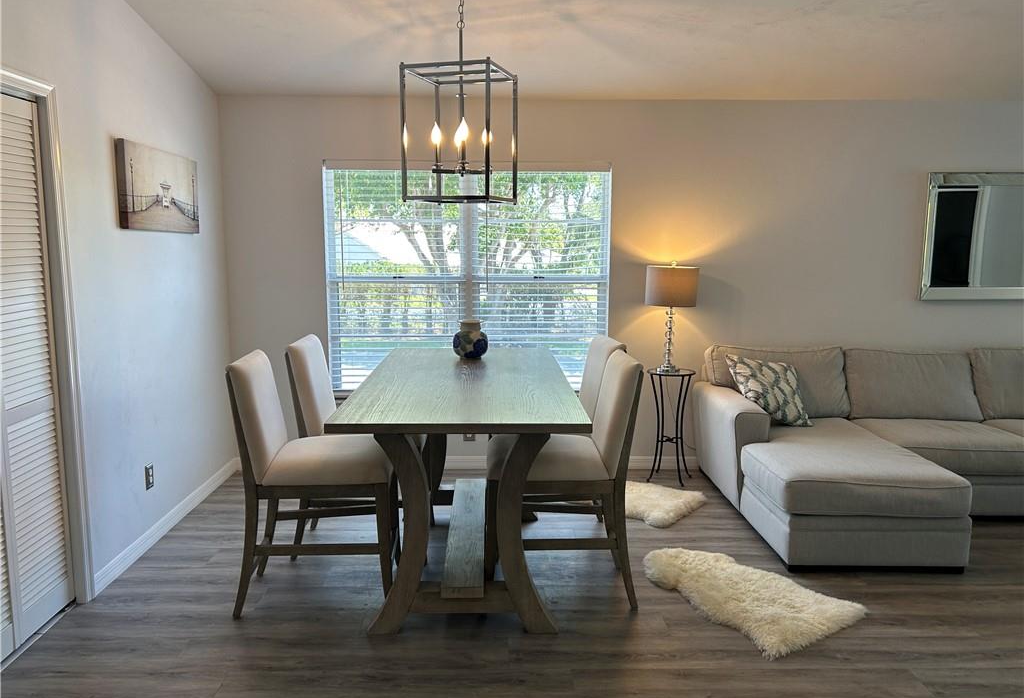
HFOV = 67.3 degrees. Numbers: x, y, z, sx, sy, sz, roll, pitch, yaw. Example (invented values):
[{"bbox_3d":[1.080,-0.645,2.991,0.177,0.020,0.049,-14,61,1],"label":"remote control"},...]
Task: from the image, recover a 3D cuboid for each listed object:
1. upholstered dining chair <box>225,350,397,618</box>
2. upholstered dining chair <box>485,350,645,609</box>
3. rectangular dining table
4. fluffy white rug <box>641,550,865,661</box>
[{"bbox_3d":[-0.806,0.552,3.288,0.650,1.045,0.480,0,8,-2],"label":"upholstered dining chair"},{"bbox_3d":[0.202,0.546,3.345,0.650,1.045,0.480,0,8,-2],"label":"upholstered dining chair"},{"bbox_3d":[-0.211,0.578,3.600,0.905,0.912,1.910,0,8,-2],"label":"rectangular dining table"},{"bbox_3d":[0.929,1.048,3.328,0.630,0.056,0.930,-6,9,-36],"label":"fluffy white rug"}]

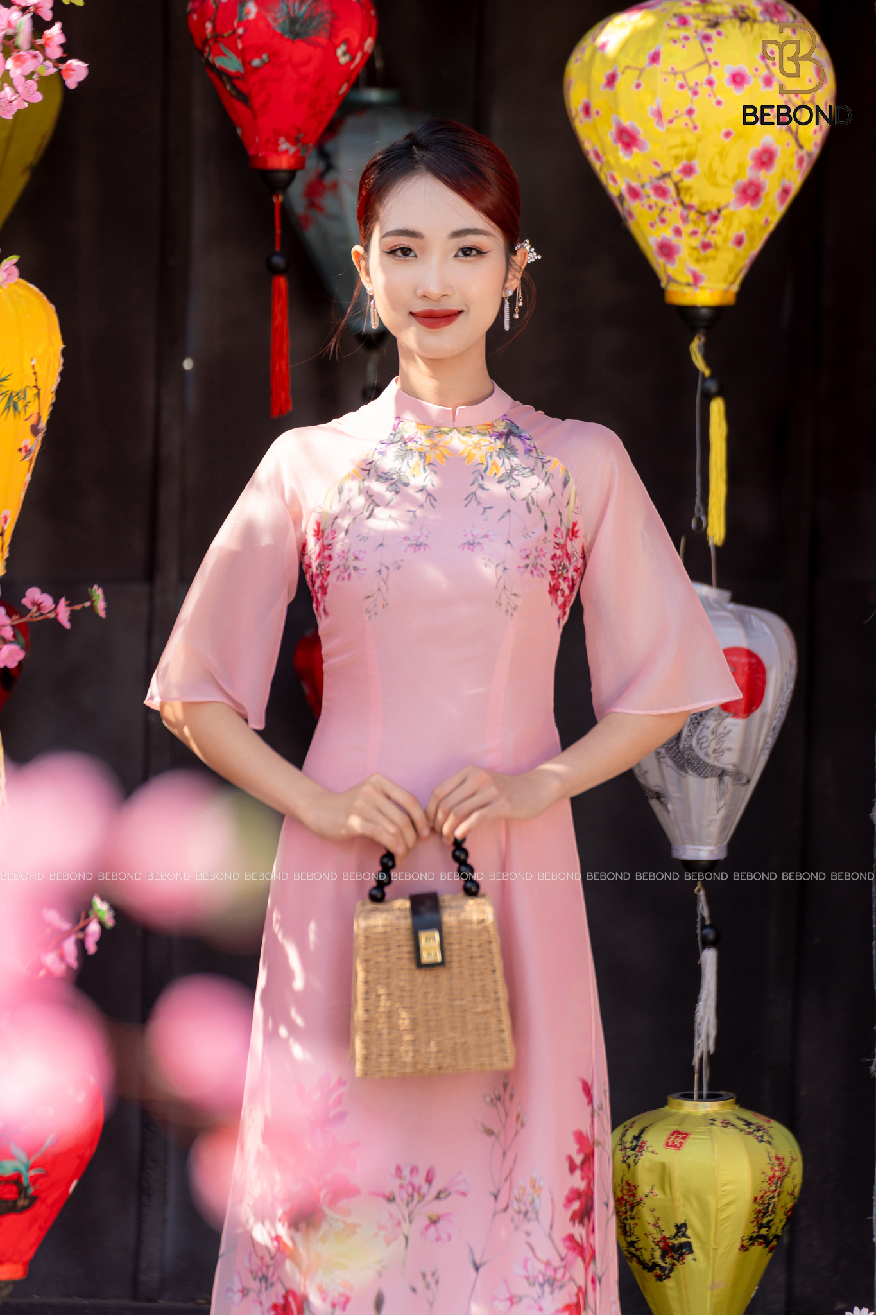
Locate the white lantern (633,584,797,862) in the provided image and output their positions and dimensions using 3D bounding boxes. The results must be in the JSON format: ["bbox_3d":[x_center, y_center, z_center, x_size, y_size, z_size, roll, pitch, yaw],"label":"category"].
[{"bbox_3d":[0.279,0.068,5.300,0.200,0.290,0.200,1,3,0],"label":"white lantern"}]

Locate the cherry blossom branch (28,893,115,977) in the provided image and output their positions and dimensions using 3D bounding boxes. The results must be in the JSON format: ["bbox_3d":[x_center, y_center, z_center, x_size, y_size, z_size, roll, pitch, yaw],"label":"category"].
[{"bbox_3d":[-0.352,0.267,4.840,0.086,0.083,0.062,1,3,0],"label":"cherry blossom branch"}]

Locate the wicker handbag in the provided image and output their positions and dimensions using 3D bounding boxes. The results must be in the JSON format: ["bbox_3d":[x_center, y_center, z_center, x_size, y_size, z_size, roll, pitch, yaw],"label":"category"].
[{"bbox_3d":[-0.008,0.269,4.770,0.150,0.235,0.085,-4,4,-5],"label":"wicker handbag"}]

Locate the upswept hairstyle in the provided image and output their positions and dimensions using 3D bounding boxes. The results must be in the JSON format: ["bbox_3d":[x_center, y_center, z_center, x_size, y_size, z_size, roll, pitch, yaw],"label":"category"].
[{"bbox_3d":[-0.005,-0.426,5.060,0.200,0.232,0.215,1,3,0],"label":"upswept hairstyle"}]

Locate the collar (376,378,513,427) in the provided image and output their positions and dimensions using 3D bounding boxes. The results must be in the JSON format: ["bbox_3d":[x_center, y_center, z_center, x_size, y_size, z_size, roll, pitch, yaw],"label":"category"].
[{"bbox_3d":[0.007,-0.256,5.040,0.136,0.053,0.125,0,3,-3],"label":"collar"}]

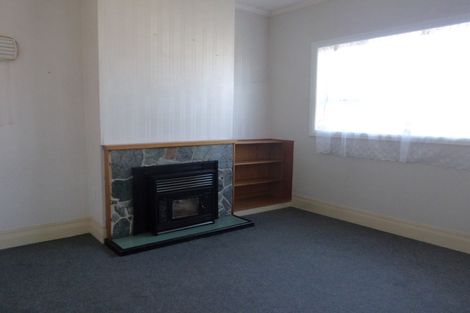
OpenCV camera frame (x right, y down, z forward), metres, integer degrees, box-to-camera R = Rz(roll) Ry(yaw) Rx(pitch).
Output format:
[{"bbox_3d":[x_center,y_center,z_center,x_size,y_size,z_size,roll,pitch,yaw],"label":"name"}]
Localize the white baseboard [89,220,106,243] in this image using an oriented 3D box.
[{"bbox_3d":[-1.383,0.738,3.405,0.024,0.180,0.420,-4,8,-38],"label":"white baseboard"}]

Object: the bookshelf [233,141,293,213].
[{"bbox_3d":[0.260,0.231,4.657,1.062,0.904,0.408,-4,8,-38],"label":"bookshelf"}]

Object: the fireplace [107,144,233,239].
[{"bbox_3d":[-0.597,0.317,3.662,1.524,0.920,0.252,-4,8,-38],"label":"fireplace"}]

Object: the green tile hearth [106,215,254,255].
[{"bbox_3d":[-0.520,0.802,3.576,1.524,0.048,0.426,-4,8,-38],"label":"green tile hearth"}]

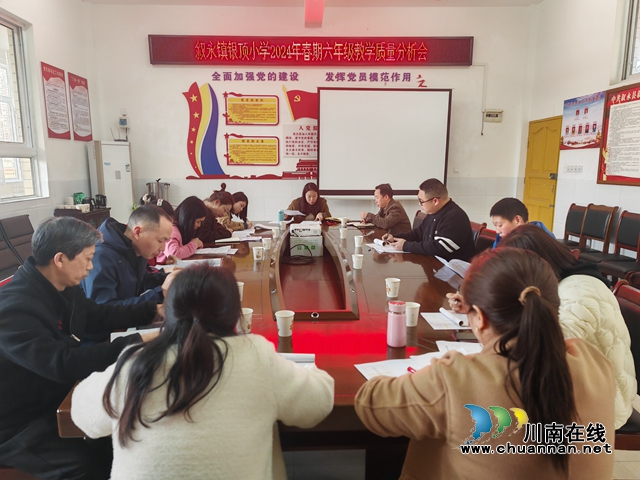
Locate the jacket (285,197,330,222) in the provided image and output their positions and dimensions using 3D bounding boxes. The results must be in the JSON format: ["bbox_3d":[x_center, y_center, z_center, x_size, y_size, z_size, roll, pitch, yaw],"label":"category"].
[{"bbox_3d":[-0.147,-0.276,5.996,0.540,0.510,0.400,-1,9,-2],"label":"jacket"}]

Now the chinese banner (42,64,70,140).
[{"bbox_3d":[-3.360,-1.747,6.381,0.030,0.900,0.600,-1,9,-2],"label":"chinese banner"}]

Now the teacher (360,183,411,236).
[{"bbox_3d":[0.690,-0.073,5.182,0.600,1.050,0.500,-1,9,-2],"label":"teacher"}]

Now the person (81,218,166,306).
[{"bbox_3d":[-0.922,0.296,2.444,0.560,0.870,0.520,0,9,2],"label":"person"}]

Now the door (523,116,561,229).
[{"bbox_3d":[3.282,-0.741,7.402,0.070,2.050,1.020,-1,9,-2],"label":"door"}]

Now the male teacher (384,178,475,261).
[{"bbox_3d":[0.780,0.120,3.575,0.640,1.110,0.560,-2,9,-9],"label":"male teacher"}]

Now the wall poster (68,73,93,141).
[{"bbox_3d":[-3.391,-1.854,7.082,0.030,0.900,0.600,-1,9,-2],"label":"wall poster"}]

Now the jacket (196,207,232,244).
[{"bbox_3d":[-1.000,-0.044,4.455,0.460,0.520,0.460,-1,9,-2],"label":"jacket"}]

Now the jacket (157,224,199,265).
[{"bbox_3d":[-1.077,0.112,3.695,0.460,0.500,0.460,0,9,0],"label":"jacket"}]

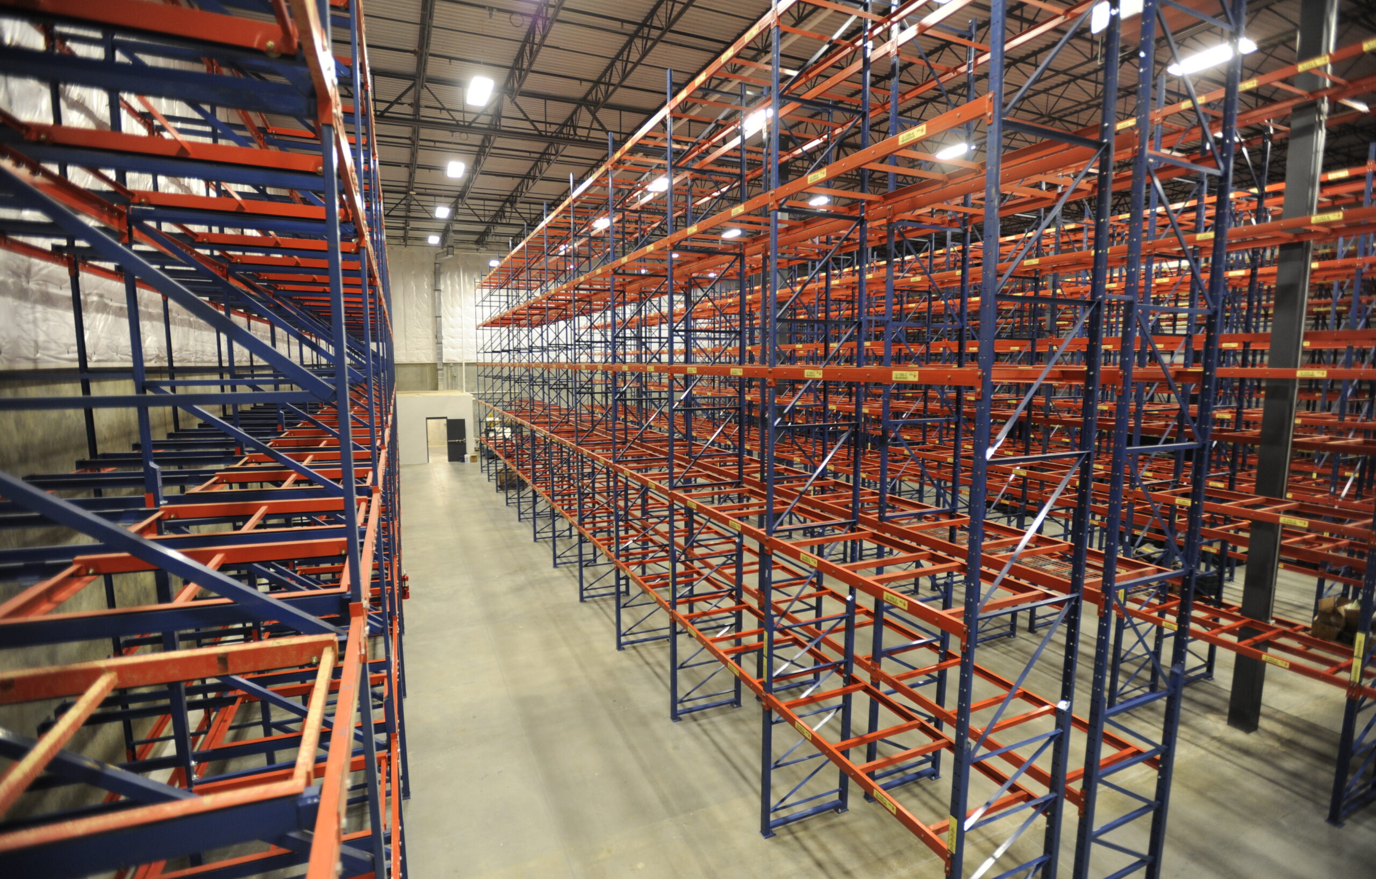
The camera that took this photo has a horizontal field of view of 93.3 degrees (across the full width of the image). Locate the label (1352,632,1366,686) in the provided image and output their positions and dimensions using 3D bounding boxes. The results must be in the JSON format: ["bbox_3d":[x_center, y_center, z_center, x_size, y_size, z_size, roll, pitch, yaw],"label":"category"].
[{"bbox_3d":[6.960,2.270,6.740,0.005,0.530,0.064,-3,7,-24],"label":"label"}]

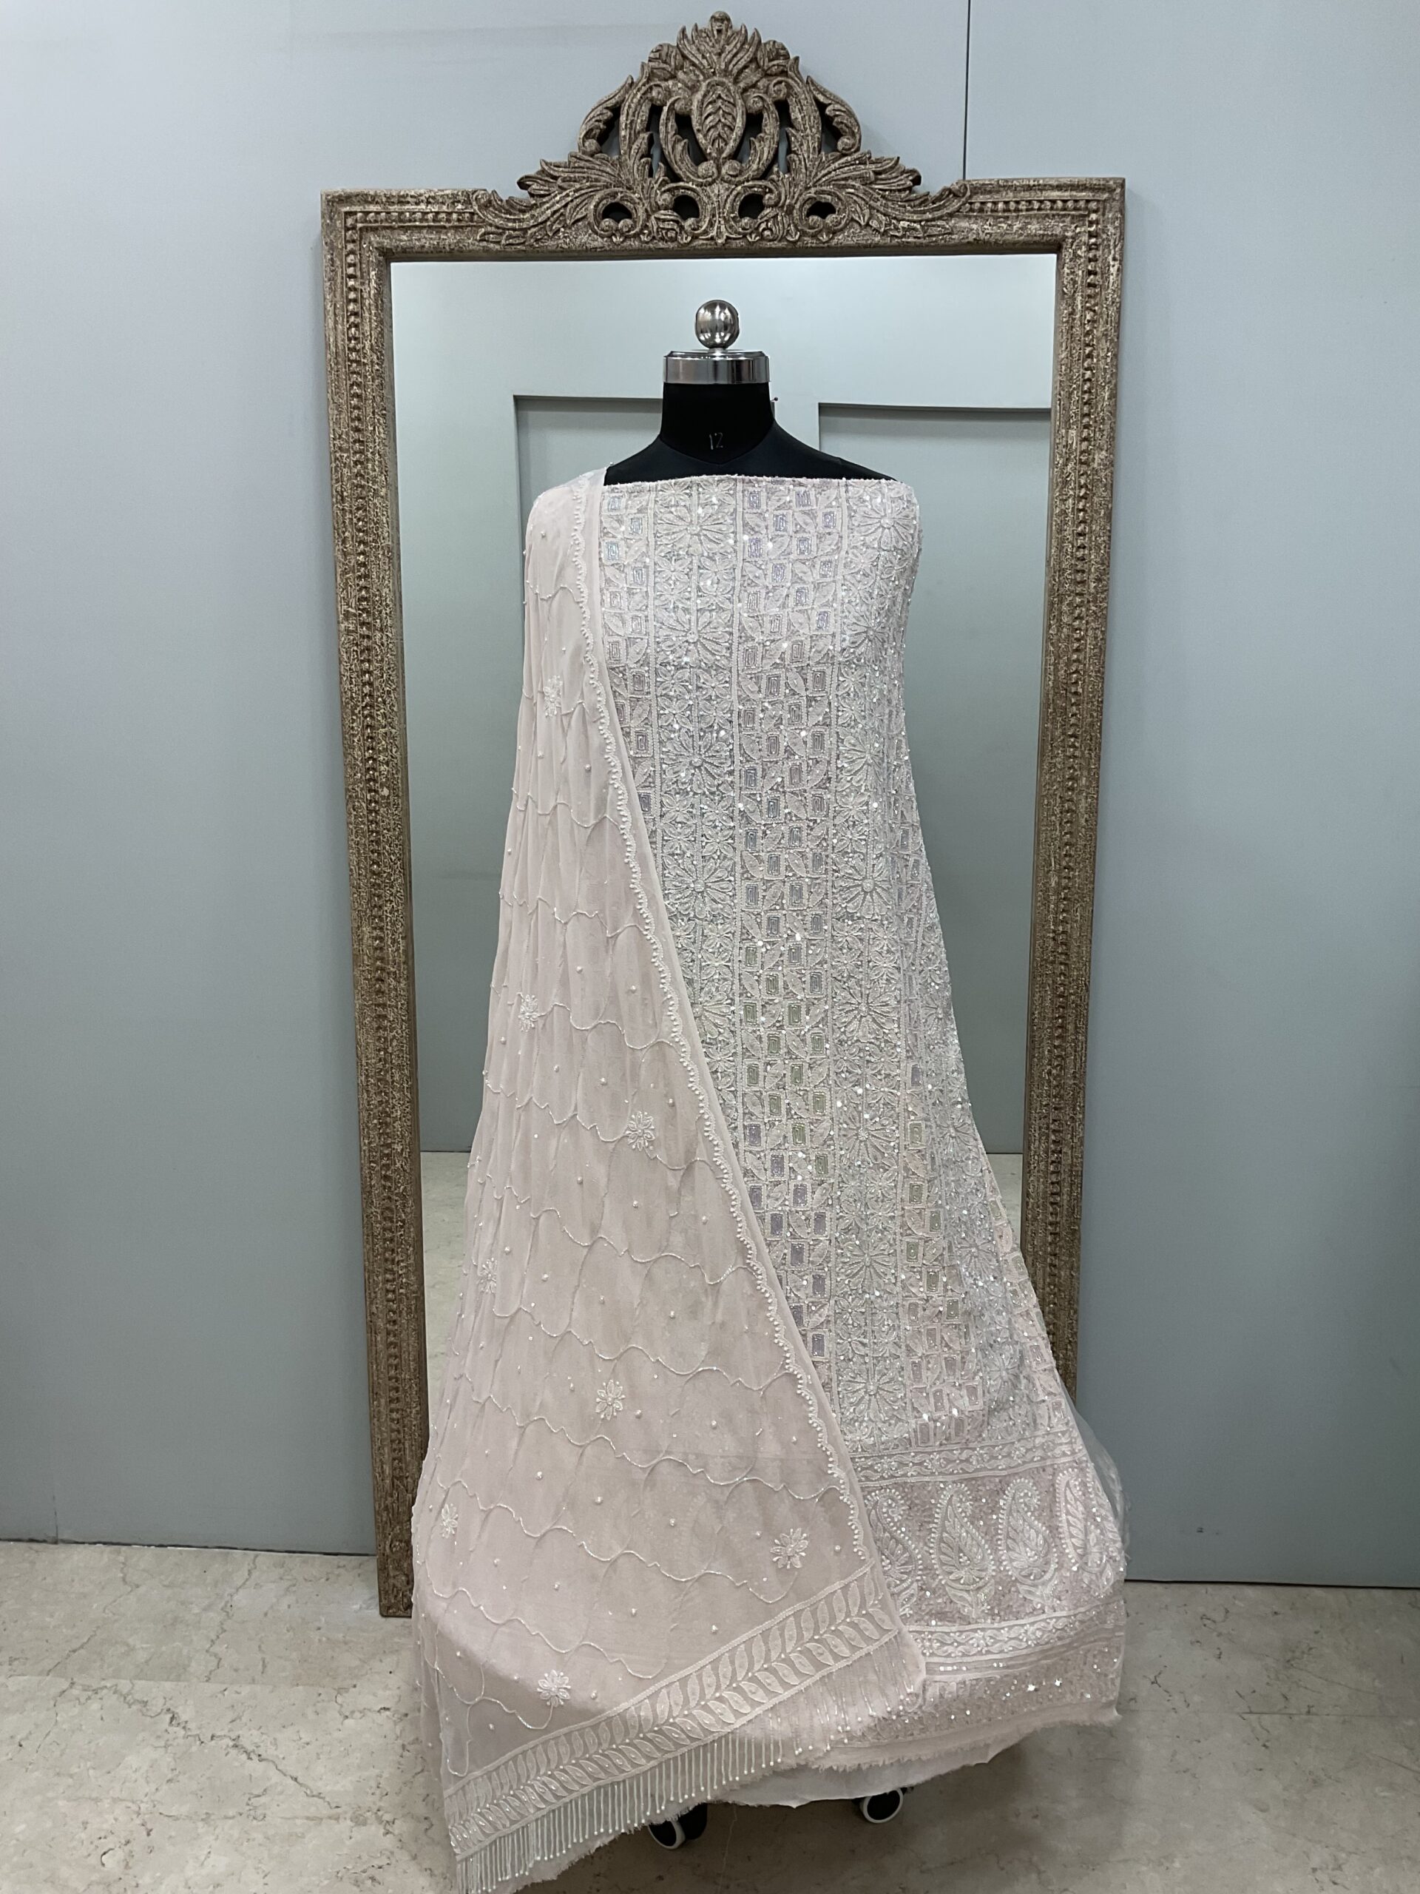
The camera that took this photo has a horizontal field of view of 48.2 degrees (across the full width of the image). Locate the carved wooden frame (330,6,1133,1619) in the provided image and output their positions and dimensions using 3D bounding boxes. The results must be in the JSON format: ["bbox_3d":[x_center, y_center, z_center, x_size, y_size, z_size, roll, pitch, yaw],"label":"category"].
[{"bbox_3d":[0.013,-0.074,1.971,0.914,1.974,0.065,1,10,3],"label":"carved wooden frame"}]

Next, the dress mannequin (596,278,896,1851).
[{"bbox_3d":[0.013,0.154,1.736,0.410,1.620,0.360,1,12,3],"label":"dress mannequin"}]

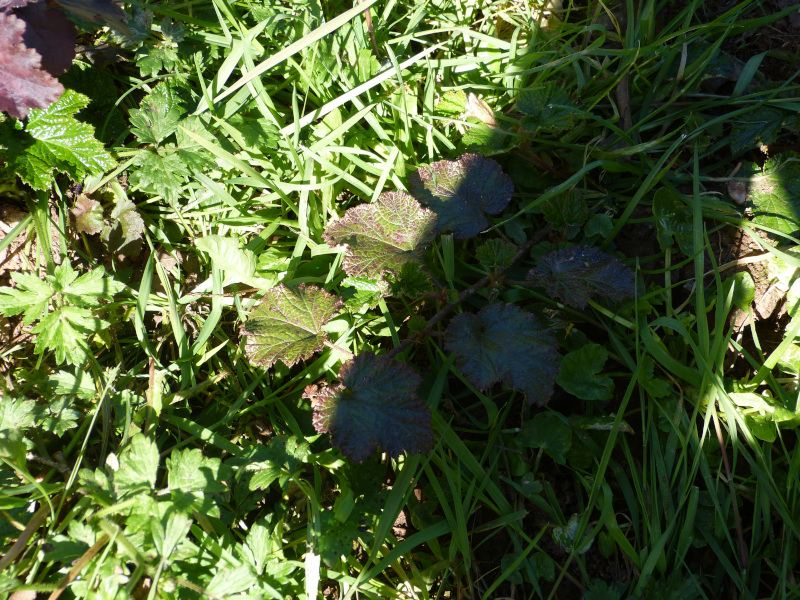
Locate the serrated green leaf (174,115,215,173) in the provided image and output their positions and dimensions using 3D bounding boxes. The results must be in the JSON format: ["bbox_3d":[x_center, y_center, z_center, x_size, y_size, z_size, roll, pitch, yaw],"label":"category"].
[{"bbox_3d":[-0.145,-0.112,1.034,0.033,0.010,0.047,6,65,3],"label":"serrated green leaf"}]

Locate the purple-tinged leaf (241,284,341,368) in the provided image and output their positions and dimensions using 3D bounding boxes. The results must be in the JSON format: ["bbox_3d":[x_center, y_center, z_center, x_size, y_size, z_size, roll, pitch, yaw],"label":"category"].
[{"bbox_3d":[-0.071,0.017,0.940,0.062,0.014,0.061,5,65,2],"label":"purple-tinged leaf"}]

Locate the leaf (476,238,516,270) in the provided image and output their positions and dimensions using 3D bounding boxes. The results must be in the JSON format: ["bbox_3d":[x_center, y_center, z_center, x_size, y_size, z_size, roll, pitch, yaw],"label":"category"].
[{"bbox_3d":[0.058,-0.028,0.878,0.024,0.006,0.021,1,70,0],"label":"leaf"}]

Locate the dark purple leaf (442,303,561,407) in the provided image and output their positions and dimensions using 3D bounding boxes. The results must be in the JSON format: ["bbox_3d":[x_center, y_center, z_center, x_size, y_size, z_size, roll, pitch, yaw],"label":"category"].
[{"bbox_3d":[0.067,0.032,0.930,0.079,0.016,0.064,29,68,13],"label":"dark purple leaf"}]

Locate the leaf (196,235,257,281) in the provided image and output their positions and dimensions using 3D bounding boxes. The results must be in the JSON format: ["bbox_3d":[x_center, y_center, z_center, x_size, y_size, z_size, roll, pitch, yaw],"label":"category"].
[{"bbox_3d":[-0.119,-0.029,1.006,0.042,0.012,0.042,-40,73,-17],"label":"leaf"}]

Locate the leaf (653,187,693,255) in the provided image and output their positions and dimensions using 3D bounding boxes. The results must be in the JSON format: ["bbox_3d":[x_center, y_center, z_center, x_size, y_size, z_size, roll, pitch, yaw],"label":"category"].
[{"bbox_3d":[0.170,-0.050,0.909,0.023,0.005,0.045,-5,66,-2],"label":"leaf"}]

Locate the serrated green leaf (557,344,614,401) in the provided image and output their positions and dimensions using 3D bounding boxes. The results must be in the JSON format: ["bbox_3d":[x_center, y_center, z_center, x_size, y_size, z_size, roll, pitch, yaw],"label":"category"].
[{"bbox_3d":[0.124,0.048,0.972,0.040,0.010,0.041,-8,65,-2],"label":"serrated green leaf"}]

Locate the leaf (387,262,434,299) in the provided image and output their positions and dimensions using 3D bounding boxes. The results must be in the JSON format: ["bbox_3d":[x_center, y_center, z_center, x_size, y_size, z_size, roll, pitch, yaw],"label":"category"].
[{"bbox_3d":[0.007,-0.013,0.984,0.033,0.009,0.028,-1,66,-1],"label":"leaf"}]

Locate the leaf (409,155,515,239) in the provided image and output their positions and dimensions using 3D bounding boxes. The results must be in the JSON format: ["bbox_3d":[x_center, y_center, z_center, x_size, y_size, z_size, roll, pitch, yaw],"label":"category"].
[{"bbox_3d":[0.040,-0.074,0.994,0.068,0.014,0.065,38,70,16],"label":"leaf"}]

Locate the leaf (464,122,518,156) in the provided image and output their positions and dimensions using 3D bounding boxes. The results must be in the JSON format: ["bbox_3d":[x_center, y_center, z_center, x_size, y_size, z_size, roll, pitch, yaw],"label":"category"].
[{"bbox_3d":[0.067,-0.119,1.069,0.043,0.010,0.029,3,67,2],"label":"leaf"}]

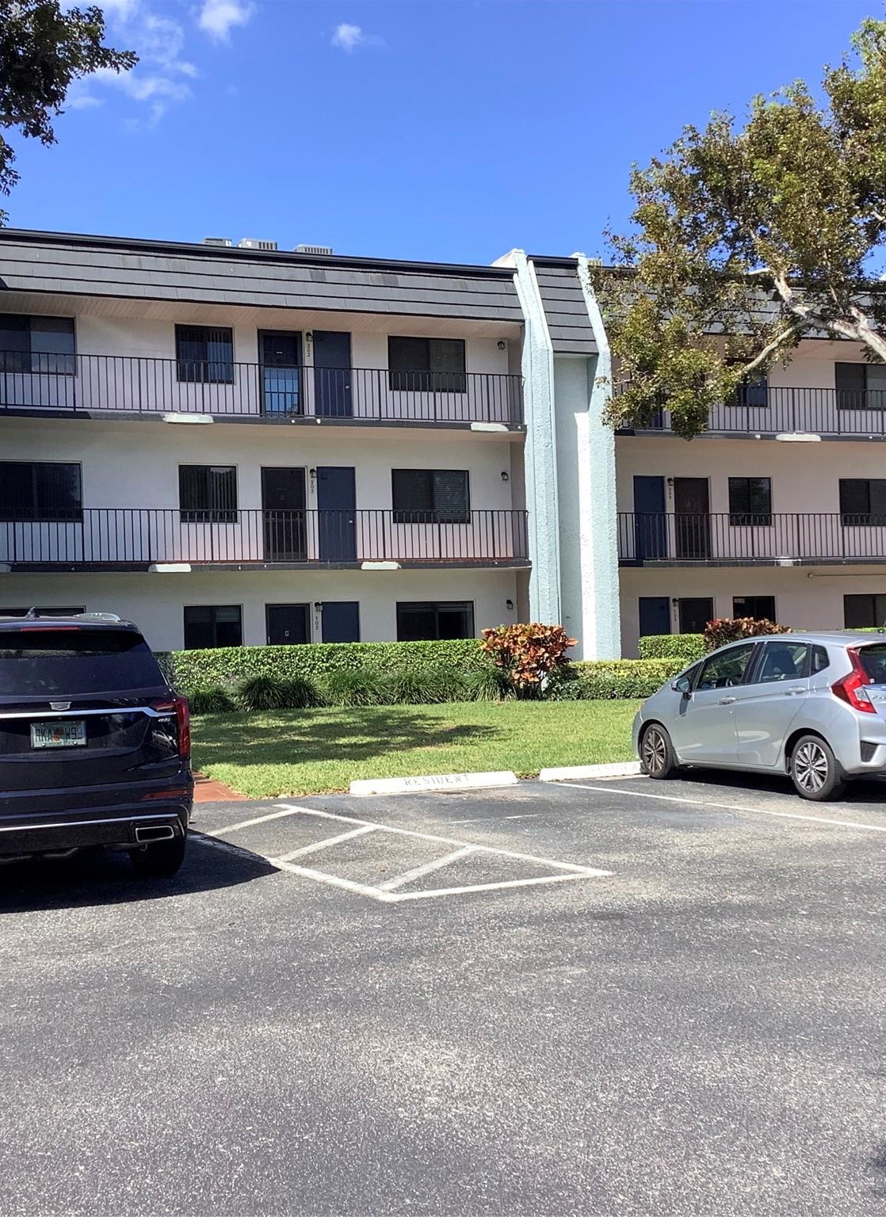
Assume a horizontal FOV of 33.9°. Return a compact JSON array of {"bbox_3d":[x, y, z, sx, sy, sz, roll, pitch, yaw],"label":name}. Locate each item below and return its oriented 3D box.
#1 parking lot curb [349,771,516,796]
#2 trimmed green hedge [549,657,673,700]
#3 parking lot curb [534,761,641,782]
[{"bbox_3d":[-0.097,1.798,14.976,1.830,0.120,0.170,-1,-1,-22],"label":"parking lot curb"},{"bbox_3d":[3.705,1.506,31.000,3.300,0.880,0.850,-1,-2,-22],"label":"trimmed green hedge"},{"bbox_3d":[1.847,1.773,15.913,1.830,0.120,0.170,-1,-1,-22],"label":"parking lot curb"}]

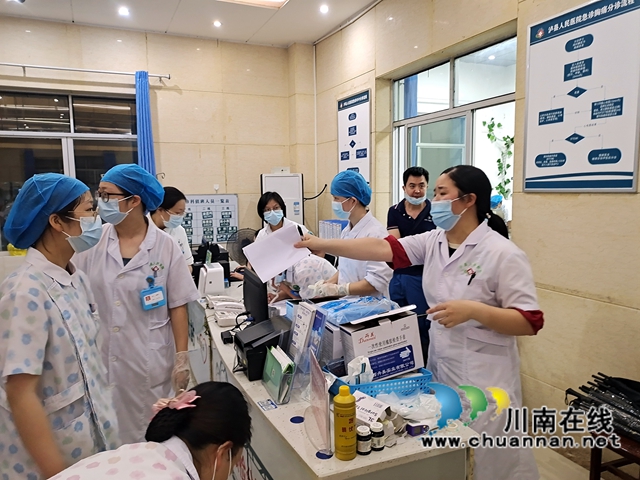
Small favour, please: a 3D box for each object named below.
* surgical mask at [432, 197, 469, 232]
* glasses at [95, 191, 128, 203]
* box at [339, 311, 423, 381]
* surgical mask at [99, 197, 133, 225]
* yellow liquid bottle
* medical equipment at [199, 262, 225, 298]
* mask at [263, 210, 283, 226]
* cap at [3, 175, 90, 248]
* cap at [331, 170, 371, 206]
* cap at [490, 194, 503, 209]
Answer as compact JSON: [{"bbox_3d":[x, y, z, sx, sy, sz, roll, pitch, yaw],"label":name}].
[{"bbox_3d":[0.430,-0.089,1.610,0.095,0.113,0.130,-2,6,-11],"label":"surgical mask"},{"bbox_3d":[-0.754,-0.162,1.797,0.140,0.045,0.140,4,8,37],"label":"glasses"},{"bbox_3d":[0.241,0.416,1.881,0.275,0.200,0.122,-10,4,-20],"label":"box"},{"bbox_3d":[-0.761,-0.109,1.780,0.130,0.108,0.095,4,8,37],"label":"surgical mask"},{"bbox_3d":[0.074,0.530,1.404,0.065,0.207,0.065,-1,6,0],"label":"yellow liquid bottle"},{"bbox_3d":[-0.827,0.300,3.651,0.170,0.220,0.170,-3,7,-24],"label":"medical equipment"},{"bbox_3d":[-0.298,-0.138,3.080,0.135,0.110,0.085,-10,6,-6],"label":"mask"},{"bbox_3d":[-0.811,-0.087,1.420,0.230,0.215,0.200,-4,7,-25],"label":"cap"},{"bbox_3d":[0.155,-0.257,2.400,0.205,0.180,0.190,-2,6,-14],"label":"cap"},{"bbox_3d":[2.191,-0.474,6.000,0.240,0.190,0.210,-1,6,-6],"label":"cap"}]

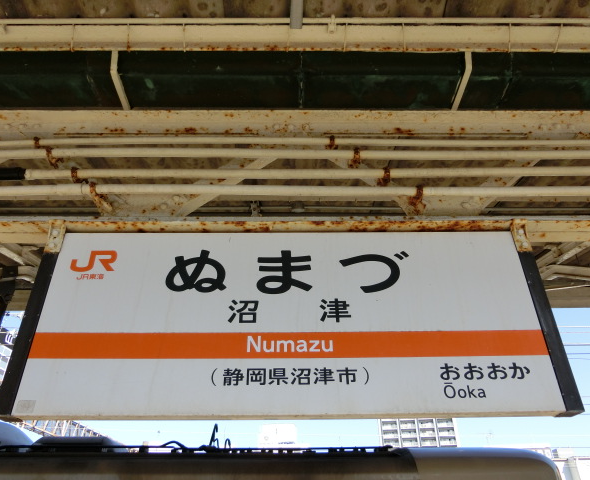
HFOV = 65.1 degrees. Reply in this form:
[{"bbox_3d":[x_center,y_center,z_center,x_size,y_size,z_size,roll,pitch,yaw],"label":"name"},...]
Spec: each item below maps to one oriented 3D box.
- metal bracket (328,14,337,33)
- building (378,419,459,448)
[{"bbox_3d":[0.198,-1.143,2.440,0.040,0.090,0.050,0,-31,0],"label":"metal bracket"},{"bbox_3d":[44.840,80.537,162.294,26.700,37.000,12.000,-7,-32,11],"label":"building"}]

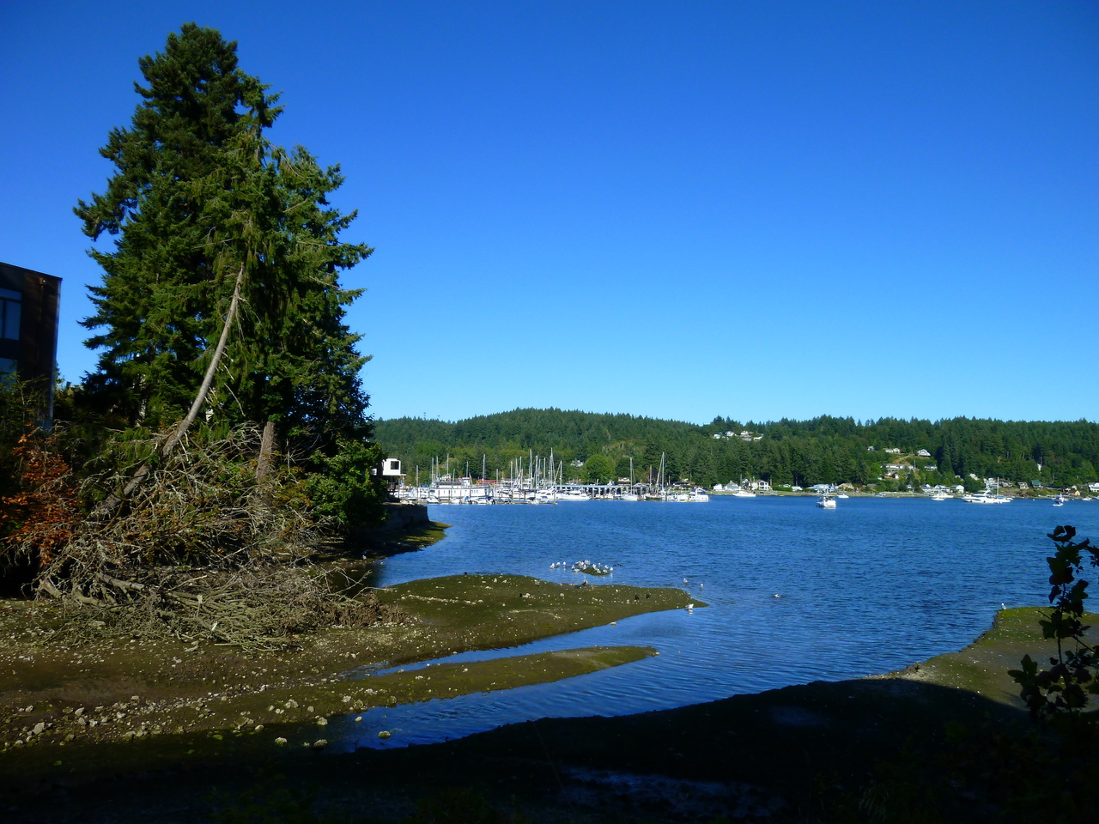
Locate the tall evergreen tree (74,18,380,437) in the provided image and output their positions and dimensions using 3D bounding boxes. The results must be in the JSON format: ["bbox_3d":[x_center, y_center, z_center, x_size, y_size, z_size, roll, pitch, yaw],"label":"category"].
[{"bbox_3d":[-21.200,-10.000,51.500,19.000,32.000,16.500,0,-6,0],"label":"tall evergreen tree"}]

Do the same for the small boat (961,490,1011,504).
[{"bbox_3d":[177.700,34.800,325.000,15.200,5.600,4.500,-2,-6,23],"label":"small boat"}]

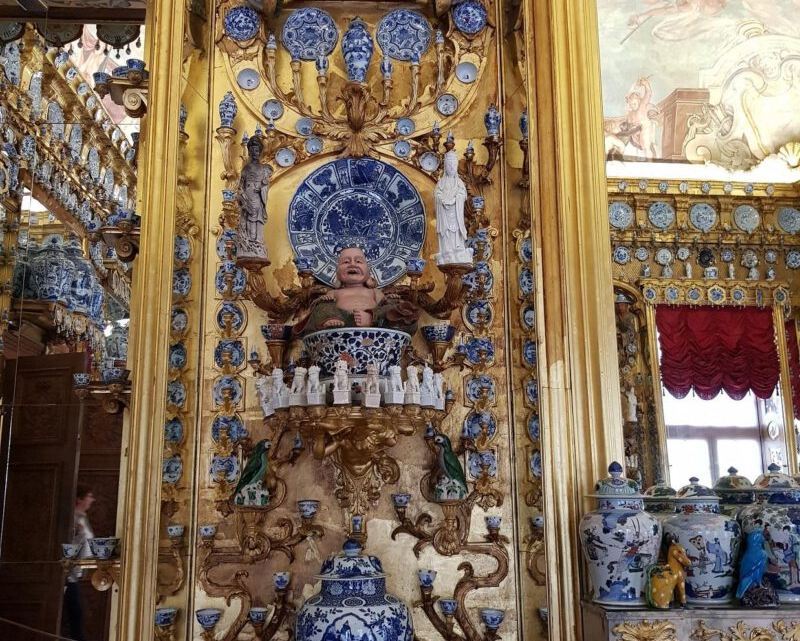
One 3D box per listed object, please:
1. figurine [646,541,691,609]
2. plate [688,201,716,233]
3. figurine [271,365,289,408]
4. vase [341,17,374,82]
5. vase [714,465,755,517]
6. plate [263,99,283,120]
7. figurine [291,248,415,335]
[{"bbox_3d":[0.746,0.706,2.228,0.112,0.176,0.075,-2,-11,5],"label":"figurine"},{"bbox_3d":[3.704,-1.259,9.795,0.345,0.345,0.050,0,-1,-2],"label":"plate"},{"bbox_3d":[-0.359,0.203,2.427,0.033,0.122,0.043,-8,-14,32],"label":"figurine"},{"bbox_3d":[-0.142,-0.912,2.716,0.111,0.240,0.111,0,-11,-2],"label":"vase"},{"bbox_3d":[1.143,0.698,2.715,0.236,0.395,0.236,0,-11,-2],"label":"vase"},{"bbox_3d":[-0.469,-0.777,2.955,0.077,0.077,0.022,0,-9,-2],"label":"plate"},{"bbox_3d":[-0.149,-0.097,2.737,0.400,0.323,0.250,0,-11,-2],"label":"figurine"}]

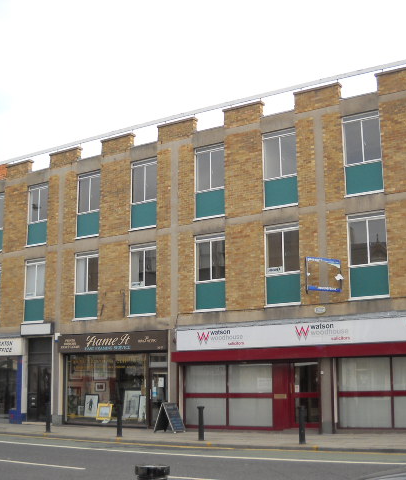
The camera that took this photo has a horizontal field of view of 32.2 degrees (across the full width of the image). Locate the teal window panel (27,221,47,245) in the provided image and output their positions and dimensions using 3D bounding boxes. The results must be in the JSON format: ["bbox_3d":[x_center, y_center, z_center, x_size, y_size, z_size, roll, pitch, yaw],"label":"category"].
[{"bbox_3d":[-6.494,-0.254,27.582,1.134,0.814,0.060,-8,-14,33],"label":"teal window panel"}]

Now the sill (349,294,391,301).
[{"bbox_3d":[4.678,1.624,19.740,1.190,0.085,0.140,-8,-14,33],"label":"sill"}]

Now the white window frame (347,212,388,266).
[{"bbox_3d":[4.666,-0.027,19.880,1.168,1.515,0.100,-8,-14,33],"label":"white window frame"}]

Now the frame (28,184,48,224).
[{"bbox_3d":[-6.224,-1.359,26.656,1.110,1.470,0.100,-8,-14,32],"label":"frame"}]

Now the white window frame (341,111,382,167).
[{"bbox_3d":[4.638,-2.969,20.498,1.168,1.540,0.100,-8,-14,33],"label":"white window frame"}]

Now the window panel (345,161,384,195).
[{"bbox_3d":[4.707,-1.807,20.476,1.130,0.880,0.060,-8,-14,33],"label":"window panel"}]

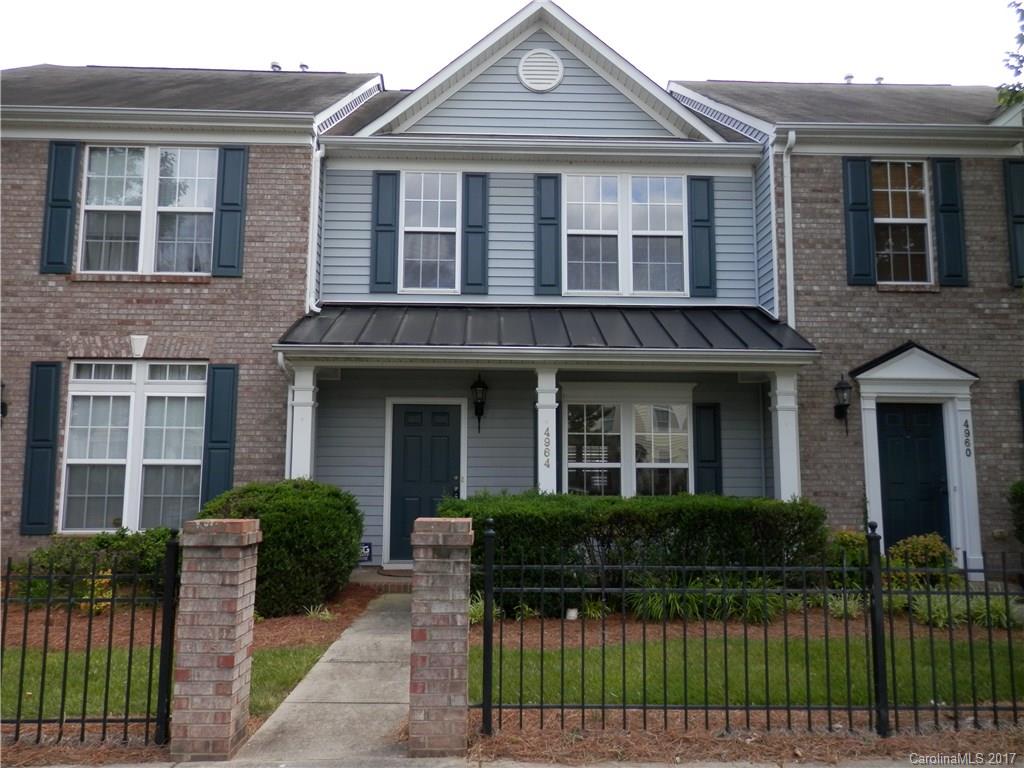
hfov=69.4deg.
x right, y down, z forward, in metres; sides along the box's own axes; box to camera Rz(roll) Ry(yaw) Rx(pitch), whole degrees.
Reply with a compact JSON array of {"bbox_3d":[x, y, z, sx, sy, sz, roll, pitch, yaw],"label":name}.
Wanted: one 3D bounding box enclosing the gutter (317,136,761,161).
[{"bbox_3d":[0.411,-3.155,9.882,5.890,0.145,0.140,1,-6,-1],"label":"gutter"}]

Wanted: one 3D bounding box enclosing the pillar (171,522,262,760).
[{"bbox_3d":[-1.558,1.325,3.922,0.324,1.144,0.324,1,-6,-1],"label":"pillar"}]

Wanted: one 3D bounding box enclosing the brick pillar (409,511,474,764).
[{"bbox_3d":[-0.372,1.328,3.981,0.324,1.174,0.324,1,-6,-1],"label":"brick pillar"}]

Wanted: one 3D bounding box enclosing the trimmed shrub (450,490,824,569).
[{"bbox_3d":[1.216,1.718,7.629,4.020,1.140,1.100,1,-6,-1],"label":"trimmed shrub"}]

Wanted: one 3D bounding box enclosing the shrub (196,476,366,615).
[{"bbox_3d":[-2.409,1.625,7.605,1.750,1.250,1.550,1,-6,-1],"label":"shrub"}]

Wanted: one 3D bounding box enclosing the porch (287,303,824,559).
[{"bbox_3d":[0.383,0.605,8.970,6.110,3.510,1.650,1,-6,-1],"label":"porch"}]

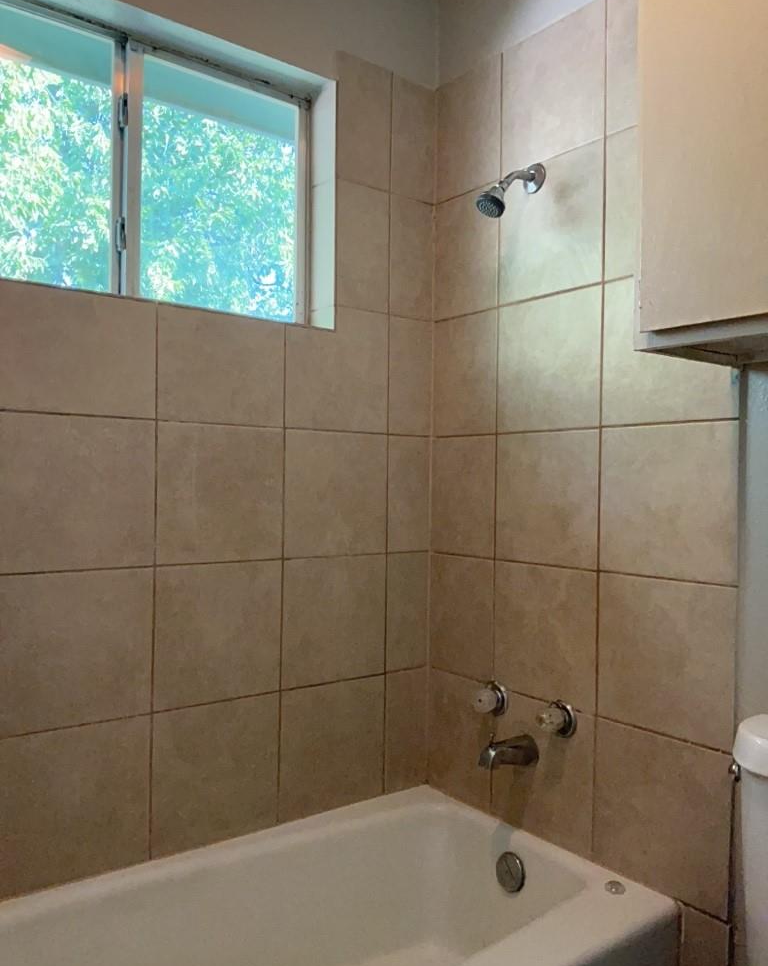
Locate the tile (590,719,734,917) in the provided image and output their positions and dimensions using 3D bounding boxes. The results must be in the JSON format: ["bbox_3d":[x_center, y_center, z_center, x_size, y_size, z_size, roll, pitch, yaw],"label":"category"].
[{"bbox_3d":[0.553,0.656,1.598,0.012,0.305,0.304,1,0,-38],"label":"tile"}]

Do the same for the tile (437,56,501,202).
[{"bbox_3d":[0.218,-0.898,2.059,0.012,0.309,0.239,1,0,-38],"label":"tile"}]

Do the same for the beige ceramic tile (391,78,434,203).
[{"bbox_3d":[0.077,-0.898,2.100,0.144,0.306,0.010,1,0,-37],"label":"beige ceramic tile"}]

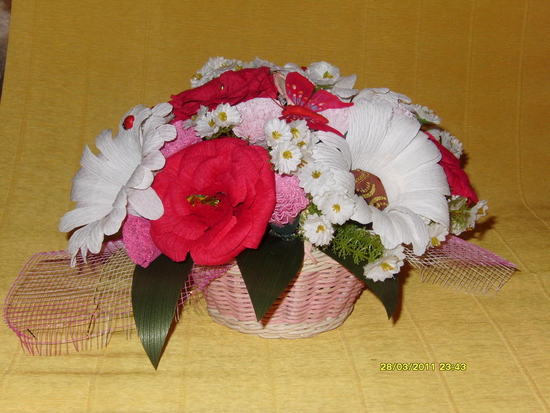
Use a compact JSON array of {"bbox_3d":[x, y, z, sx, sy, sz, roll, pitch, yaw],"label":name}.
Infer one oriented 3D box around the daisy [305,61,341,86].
[{"bbox_3d":[0.042,-0.116,0.885,0.029,0.016,0.027,-4,54,-11],"label":"daisy"}]

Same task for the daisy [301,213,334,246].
[{"bbox_3d":[0.033,0.018,0.780,0.026,0.026,0.014,-2,0,-7],"label":"daisy"}]

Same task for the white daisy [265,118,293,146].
[{"bbox_3d":[0.003,-0.059,0.805,0.022,0.022,0.012,0,-18,0],"label":"white daisy"}]

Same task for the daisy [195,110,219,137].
[{"bbox_3d":[-0.054,-0.067,0.810,0.024,0.024,0.013,5,-20,14],"label":"daisy"}]

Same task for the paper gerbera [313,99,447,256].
[{"bbox_3d":[0.085,-0.022,0.800,0.112,0.120,0.050,-9,-12,-27],"label":"paper gerbera"}]

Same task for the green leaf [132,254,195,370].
[{"bbox_3d":[-0.091,0.084,0.822,0.048,0.096,0.022,2,-9,6],"label":"green leaf"}]

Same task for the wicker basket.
[{"bbox_3d":[0.004,0.052,0.906,0.155,0.090,0.155,0,19,0],"label":"wicker basket"}]

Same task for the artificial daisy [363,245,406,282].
[{"bbox_3d":[0.085,0.044,0.790,0.033,0.028,0.017,-6,8,-17],"label":"artificial daisy"}]

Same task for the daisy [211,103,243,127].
[{"bbox_3d":[-0.038,-0.072,0.810,0.024,0.024,0.013,0,-21,0],"label":"daisy"}]

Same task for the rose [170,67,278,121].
[{"bbox_3d":[-0.043,-0.094,0.870,0.090,0.040,0.088,-14,13,5],"label":"rose"}]

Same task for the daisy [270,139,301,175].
[{"bbox_3d":[0.009,-0.038,0.785,0.025,0.025,0.013,0,-12,0],"label":"daisy"}]

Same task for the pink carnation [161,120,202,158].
[{"bbox_3d":[-0.075,-0.054,0.815,0.045,0.038,0.045,9,63,25],"label":"pink carnation"}]

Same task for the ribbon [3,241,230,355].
[{"bbox_3d":[-0.132,0.070,0.899,0.192,0.065,0.130,0,17,0],"label":"ribbon"}]

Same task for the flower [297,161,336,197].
[{"bbox_3d":[0.032,-0.021,0.775,0.029,0.028,0.013,0,-9,0],"label":"flower"}]

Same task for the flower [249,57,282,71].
[{"bbox_3d":[-0.007,-0.125,0.900,0.029,0.014,0.029,3,9,-1],"label":"flower"}]

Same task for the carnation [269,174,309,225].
[{"bbox_3d":[0.010,-0.005,0.800,0.038,0.044,0.036,-1,-11,-3],"label":"carnation"}]

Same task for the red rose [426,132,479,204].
[{"bbox_3d":[0.144,-0.029,0.870,0.055,0.082,0.082,-32,8,21],"label":"red rose"}]

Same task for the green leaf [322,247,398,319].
[{"bbox_3d":[0.074,0.059,0.838,0.043,0.080,0.025,-33,-7,-15],"label":"green leaf"}]

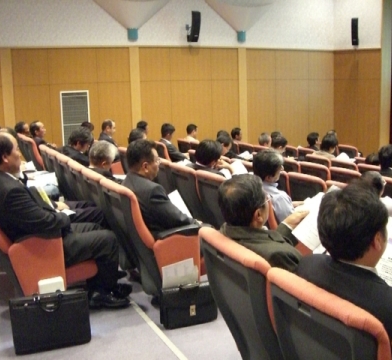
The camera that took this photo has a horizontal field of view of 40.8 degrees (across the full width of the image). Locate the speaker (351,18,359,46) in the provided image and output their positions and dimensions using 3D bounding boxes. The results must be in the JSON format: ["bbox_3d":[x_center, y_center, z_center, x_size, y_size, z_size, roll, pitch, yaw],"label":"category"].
[{"bbox_3d":[3.460,-3.205,11.450,0.140,0.620,0.150,6,16,35],"label":"speaker"}]

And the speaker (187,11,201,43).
[{"bbox_3d":[-0.019,-2.972,10.200,0.150,0.620,0.160,-7,20,-29],"label":"speaker"}]

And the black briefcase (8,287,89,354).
[{"bbox_3d":[-0.821,0.767,2.942,0.425,0.335,0.130,-6,11,-25],"label":"black briefcase"}]

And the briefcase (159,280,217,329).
[{"bbox_3d":[-0.052,0.814,3.502,0.365,0.275,0.110,-6,12,-25],"label":"briefcase"}]

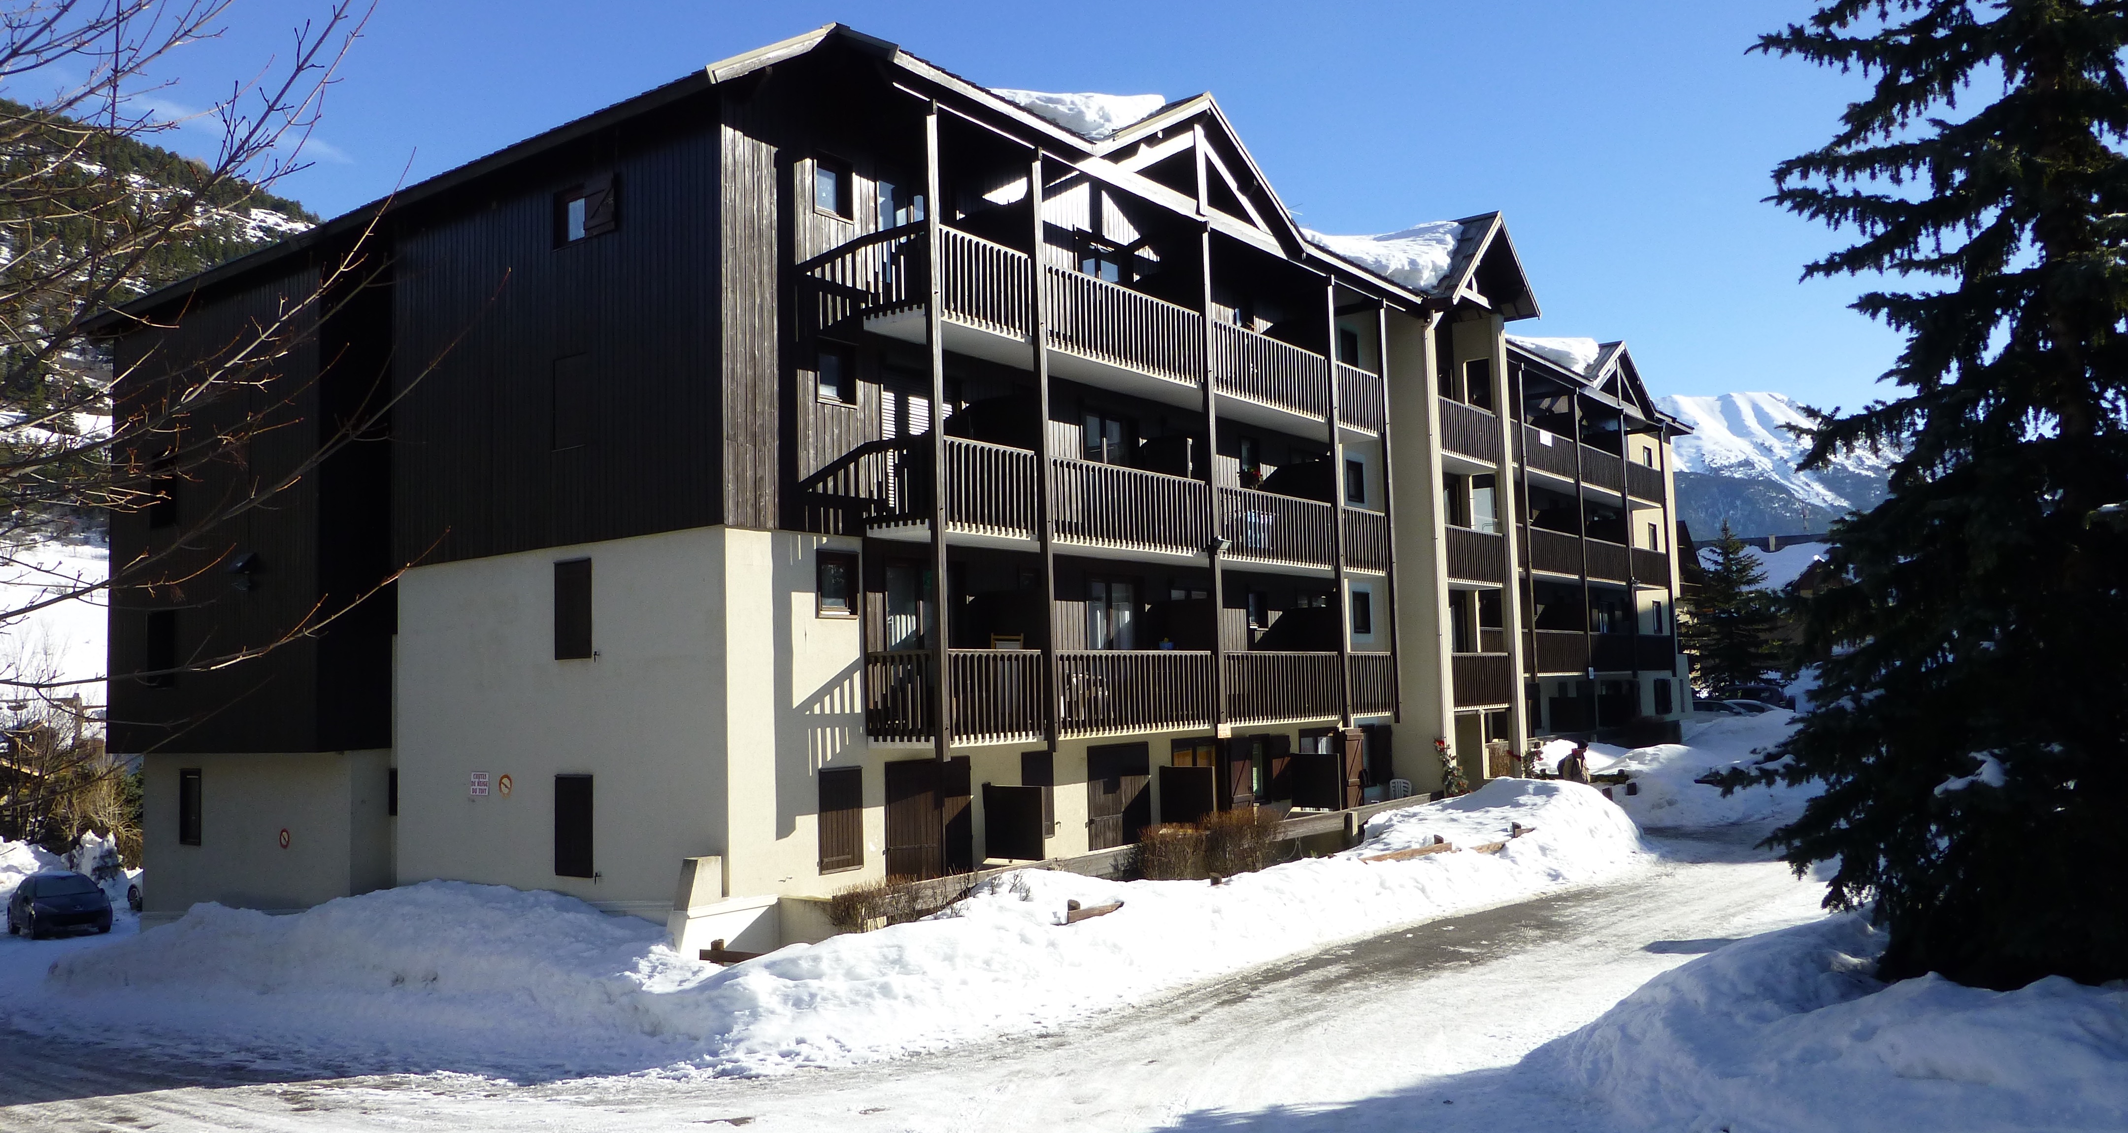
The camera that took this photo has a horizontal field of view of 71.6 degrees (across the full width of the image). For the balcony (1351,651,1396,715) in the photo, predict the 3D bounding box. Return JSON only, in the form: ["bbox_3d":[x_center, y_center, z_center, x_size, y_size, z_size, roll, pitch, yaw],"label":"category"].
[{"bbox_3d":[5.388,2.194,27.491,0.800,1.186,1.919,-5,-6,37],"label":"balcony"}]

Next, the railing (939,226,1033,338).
[{"bbox_3d":[-0.984,-3.679,19.448,0.100,1.230,1.950,-5,-5,37],"label":"railing"}]

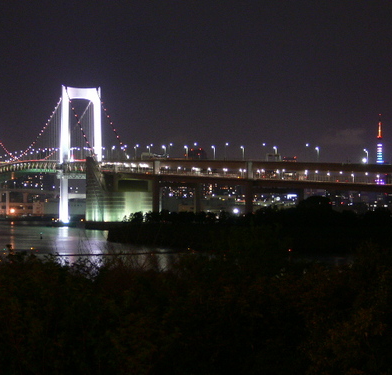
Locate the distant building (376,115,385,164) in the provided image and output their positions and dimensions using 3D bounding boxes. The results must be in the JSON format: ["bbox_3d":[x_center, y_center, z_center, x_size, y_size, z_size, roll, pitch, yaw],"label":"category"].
[{"bbox_3d":[650.000,-91.300,4280.000,90.000,333.000,90.000,0,-1,9],"label":"distant building"}]

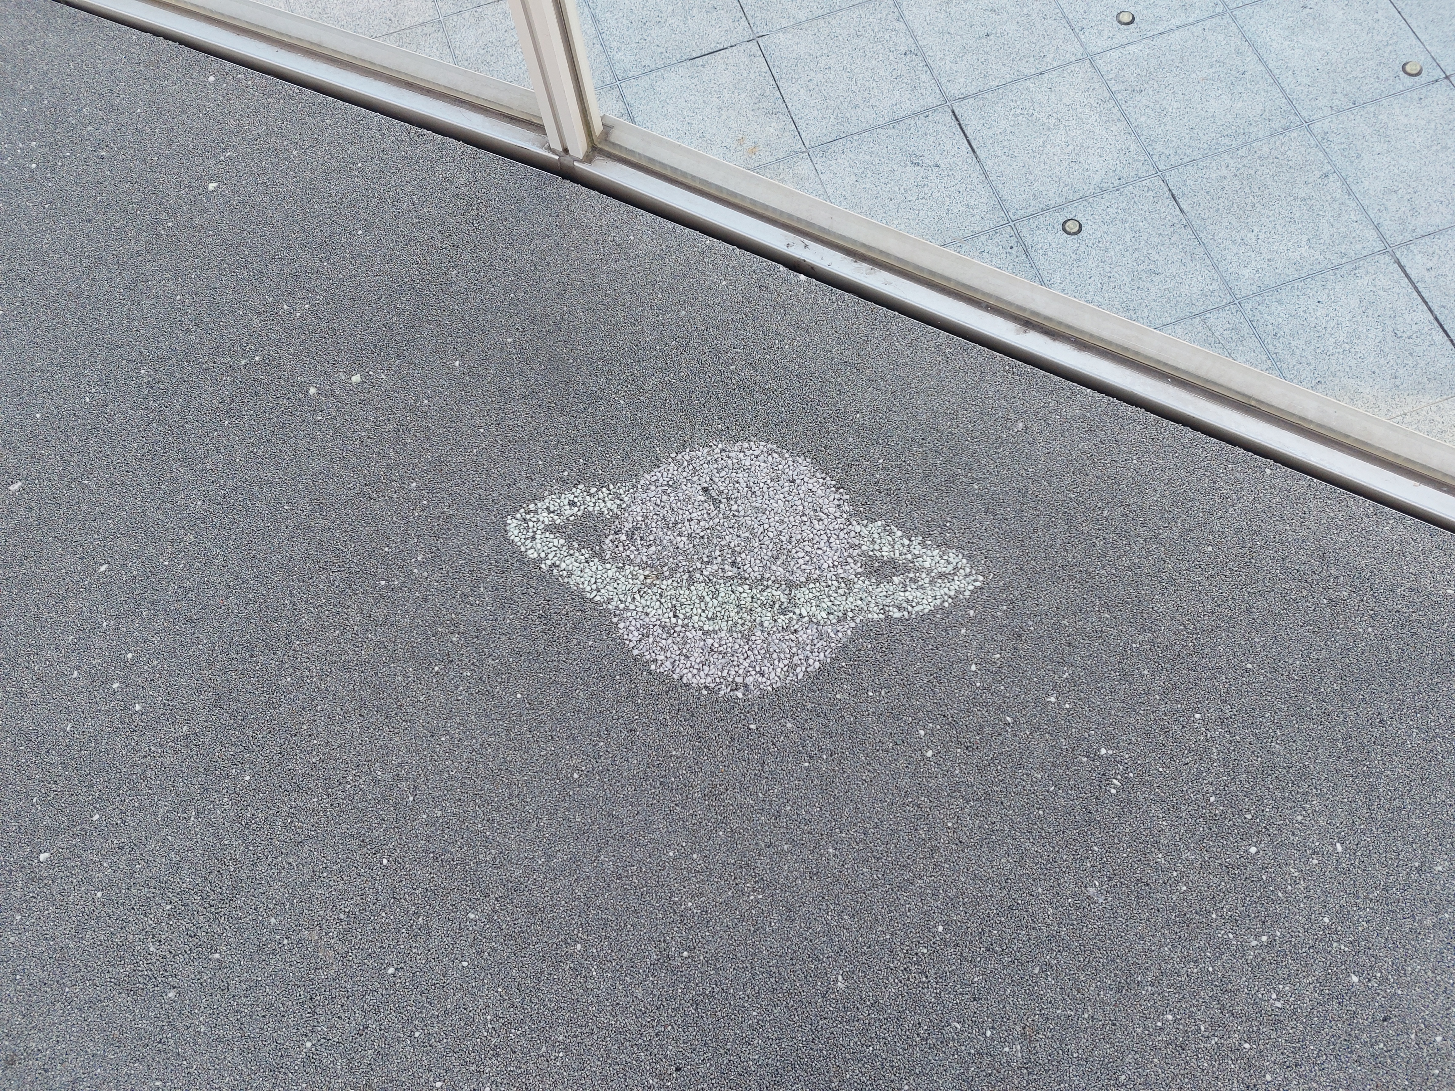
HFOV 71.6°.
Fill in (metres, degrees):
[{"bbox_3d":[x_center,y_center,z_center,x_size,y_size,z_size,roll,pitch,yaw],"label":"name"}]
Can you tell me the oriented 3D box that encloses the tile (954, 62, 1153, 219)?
[{"bbox_3d":[0.629,-0.788,1.959,0.298,0.015,0.298,-19,71,-3],"label":"tile"}]

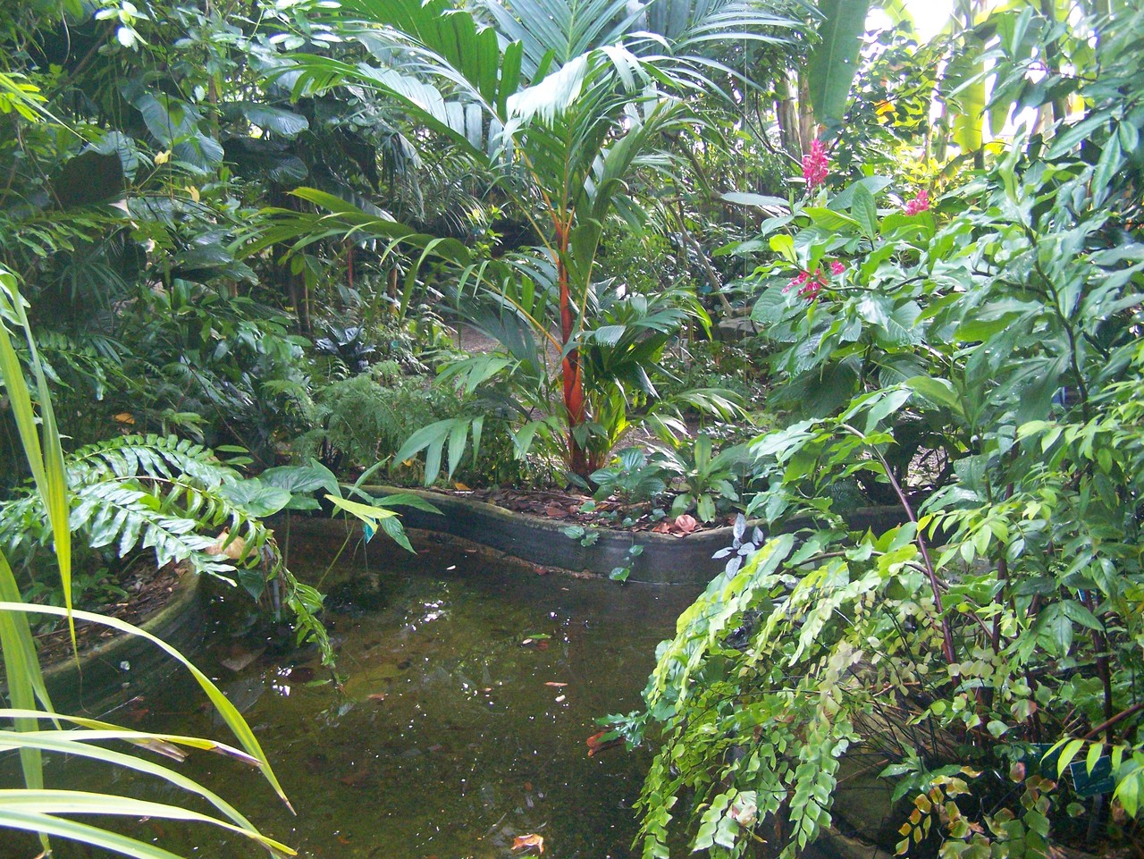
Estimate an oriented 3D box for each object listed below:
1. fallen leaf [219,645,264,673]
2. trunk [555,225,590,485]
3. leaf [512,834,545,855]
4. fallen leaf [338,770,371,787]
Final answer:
[{"bbox_3d":[-1.145,0.797,4.367,0.120,0.015,0.220,2,12,15],"label":"fallen leaf"},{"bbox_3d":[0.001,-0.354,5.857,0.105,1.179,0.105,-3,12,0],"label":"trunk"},{"bbox_3d":[-0.108,1.018,3.082,0.085,0.020,0.060,-1,12,0],"label":"leaf"},{"bbox_3d":[-0.607,0.972,3.504,0.050,0.012,0.095,11,17,44],"label":"fallen leaf"}]

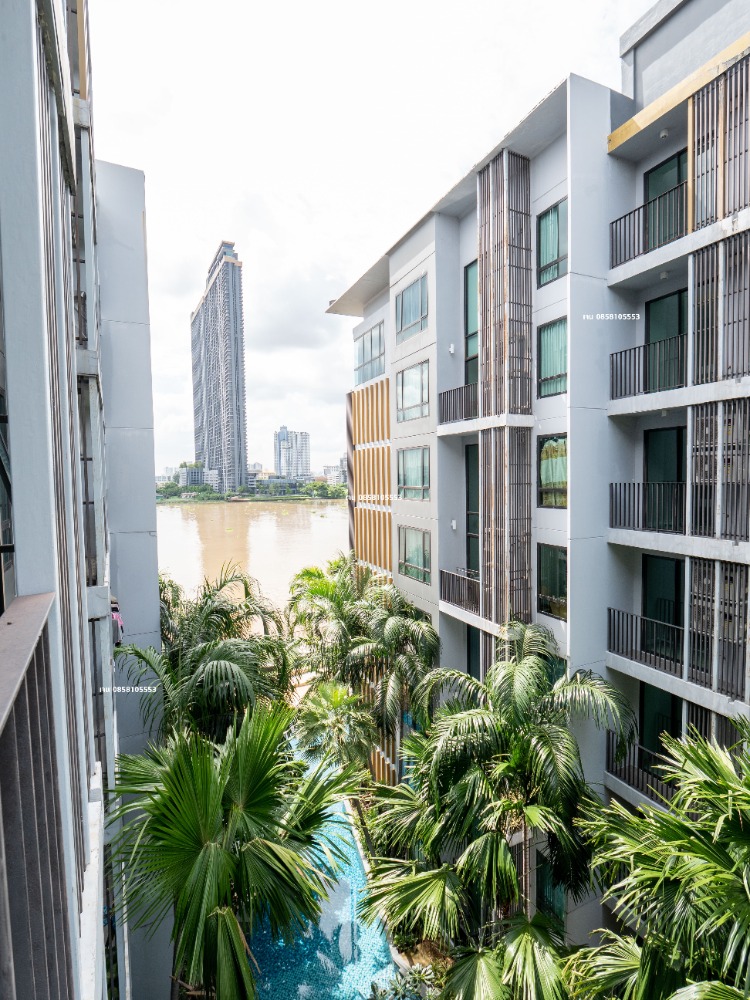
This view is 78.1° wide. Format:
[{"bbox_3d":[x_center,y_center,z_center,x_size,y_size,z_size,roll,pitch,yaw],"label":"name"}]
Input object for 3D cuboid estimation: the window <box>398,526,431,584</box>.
[{"bbox_3d":[1.420,1.973,16.726,0.100,1.860,2.200,-2,3,-26],"label":"window"}]

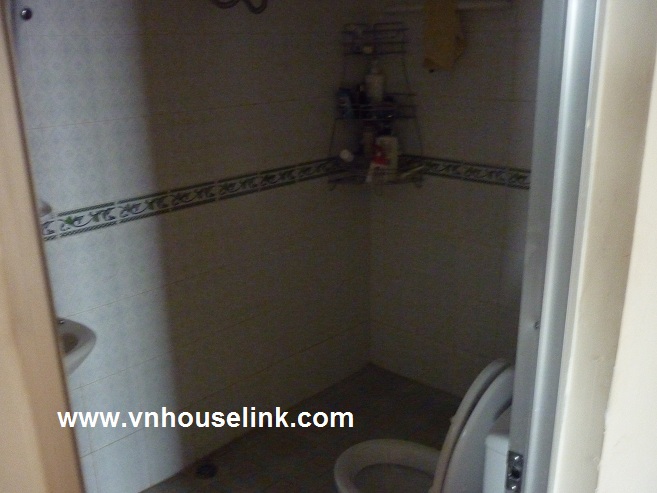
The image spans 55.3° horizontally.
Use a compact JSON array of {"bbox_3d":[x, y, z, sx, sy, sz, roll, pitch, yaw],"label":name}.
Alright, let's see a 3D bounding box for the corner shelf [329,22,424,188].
[{"bbox_3d":[0.196,-0.600,2.717,0.410,0.695,0.240,-2,17,-1],"label":"corner shelf"}]

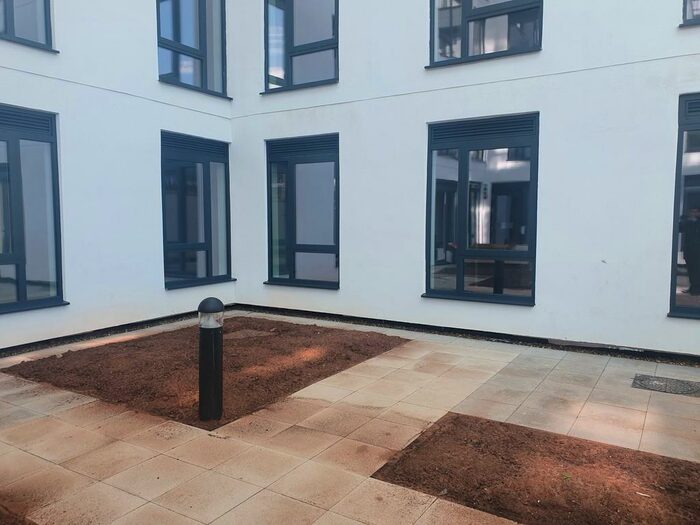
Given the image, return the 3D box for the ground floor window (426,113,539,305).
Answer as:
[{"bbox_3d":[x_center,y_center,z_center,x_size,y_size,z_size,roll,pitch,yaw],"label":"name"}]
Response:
[{"bbox_3d":[1.697,-0.676,6.949,1.490,2.420,0.120,3,6,32],"label":"ground floor window"}]

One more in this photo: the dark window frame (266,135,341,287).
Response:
[{"bbox_3d":[-0.791,-0.803,8.529,1.480,2.420,0.120,3,6,32],"label":"dark window frame"}]

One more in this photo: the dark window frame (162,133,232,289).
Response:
[{"bbox_3d":[-2.476,-0.832,8.712,0.120,2.430,1.460,3,6,32],"label":"dark window frame"}]

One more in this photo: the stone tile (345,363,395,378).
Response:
[{"bbox_3d":[0.212,1.166,5.552,0.450,0.040,0.450,3,6,32],"label":"stone tile"}]

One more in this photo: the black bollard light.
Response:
[{"bbox_3d":[-1.145,0.775,4.295,0.205,0.985,0.205,0,5,0],"label":"black bollard light"}]

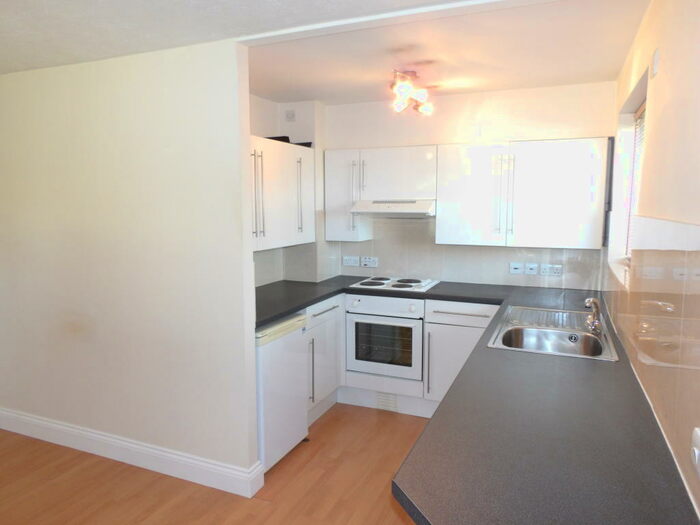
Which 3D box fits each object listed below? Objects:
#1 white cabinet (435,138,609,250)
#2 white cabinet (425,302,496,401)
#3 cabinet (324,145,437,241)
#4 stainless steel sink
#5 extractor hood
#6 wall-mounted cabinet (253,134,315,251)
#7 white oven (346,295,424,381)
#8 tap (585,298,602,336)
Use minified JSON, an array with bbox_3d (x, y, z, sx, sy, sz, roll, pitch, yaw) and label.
[{"bbox_3d":[1.199,-0.482,3.475,1.095,0.717,0.323,3,7,23],"label":"white cabinet"},{"bbox_3d":[0.866,0.595,3.574,0.504,0.705,0.562,3,7,23],"label":"white cabinet"},{"bbox_3d":[0.281,-0.526,3.869,0.904,0.717,0.323,3,7,23],"label":"cabinet"},{"bbox_3d":[1.015,0.404,2.443,0.499,0.161,0.929,3,7,23],"label":"stainless steel sink"},{"bbox_3d":[0.381,-0.413,3.731,0.601,0.132,0.521,3,7,23],"label":"extractor hood"},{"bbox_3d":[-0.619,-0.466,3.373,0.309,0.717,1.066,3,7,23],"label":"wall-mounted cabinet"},{"bbox_3d":[0.354,0.512,3.776,0.599,0.585,0.553,3,7,23],"label":"white oven"},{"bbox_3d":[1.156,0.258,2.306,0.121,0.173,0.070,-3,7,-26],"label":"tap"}]

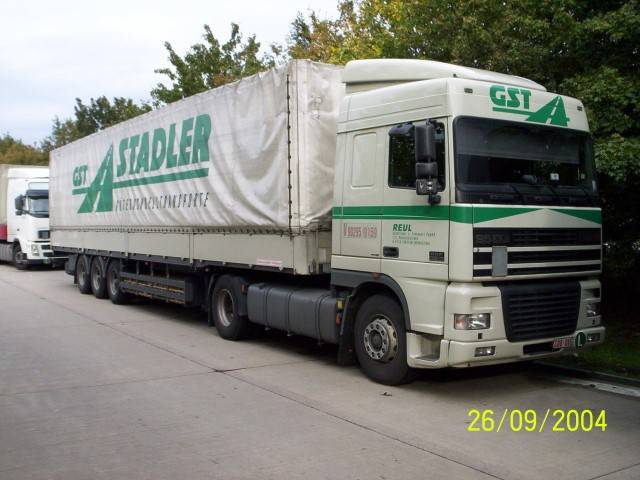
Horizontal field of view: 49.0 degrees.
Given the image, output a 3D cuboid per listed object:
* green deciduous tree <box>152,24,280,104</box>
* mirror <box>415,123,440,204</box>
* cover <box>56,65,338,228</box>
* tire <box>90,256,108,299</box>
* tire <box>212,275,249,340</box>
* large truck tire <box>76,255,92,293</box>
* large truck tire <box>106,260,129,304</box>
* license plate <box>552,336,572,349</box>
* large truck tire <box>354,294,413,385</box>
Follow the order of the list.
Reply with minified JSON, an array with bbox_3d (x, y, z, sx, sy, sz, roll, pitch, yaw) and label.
[{"bbox_3d":[-3.623,-3.148,24.424,5.800,8.866,5.800,-1,2,-34],"label":"green deciduous tree"},{"bbox_3d":[1.085,-0.744,6.961,0.240,0.790,0.140,-1,2,-34],"label":"mirror"},{"bbox_3d":[-3.066,-1.341,15.701,2.550,2.349,13.624,-1,2,-34],"label":"cover"},{"bbox_3d":[-5.309,0.945,17.301,0.385,1.040,1.040,-1,2,-34],"label":"tire"},{"bbox_3d":[-1.355,1.077,11.280,0.310,1.033,1.033,-1,2,-34],"label":"tire"},{"bbox_3d":[-6.040,0.922,18.391,0.385,1.040,1.040,-1,2,-34],"label":"large truck tire"},{"bbox_3d":[-4.579,0.968,16.211,0.385,1.040,1.040,-1,2,-34],"label":"large truck tire"},{"bbox_3d":[2.683,1.133,7.770,0.340,0.115,0.015,-1,2,-34],"label":"license plate"},{"bbox_3d":[0.820,1.142,8.148,0.315,1.034,1.034,-1,2,-34],"label":"large truck tire"}]

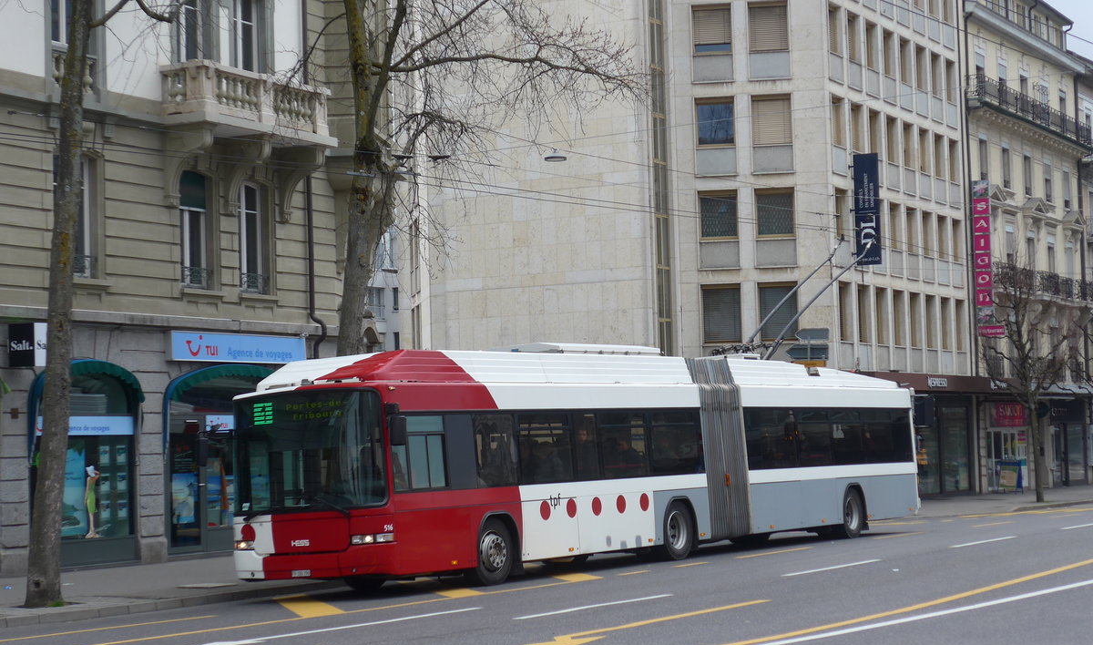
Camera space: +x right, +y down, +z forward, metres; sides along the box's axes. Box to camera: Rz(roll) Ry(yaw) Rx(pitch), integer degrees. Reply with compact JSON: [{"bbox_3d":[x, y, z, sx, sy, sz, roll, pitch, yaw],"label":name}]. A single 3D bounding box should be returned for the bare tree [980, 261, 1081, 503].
[{"bbox_3d":[15.347,1.889,70.000,3.150,7.600,3.150,-2,-3,0],"label":"bare tree"}]

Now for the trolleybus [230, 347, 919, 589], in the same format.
[{"bbox_3d":[1.517,2.123,36.321,2.680,3.380,18.000,-4,-4,31],"label":"trolleybus"}]

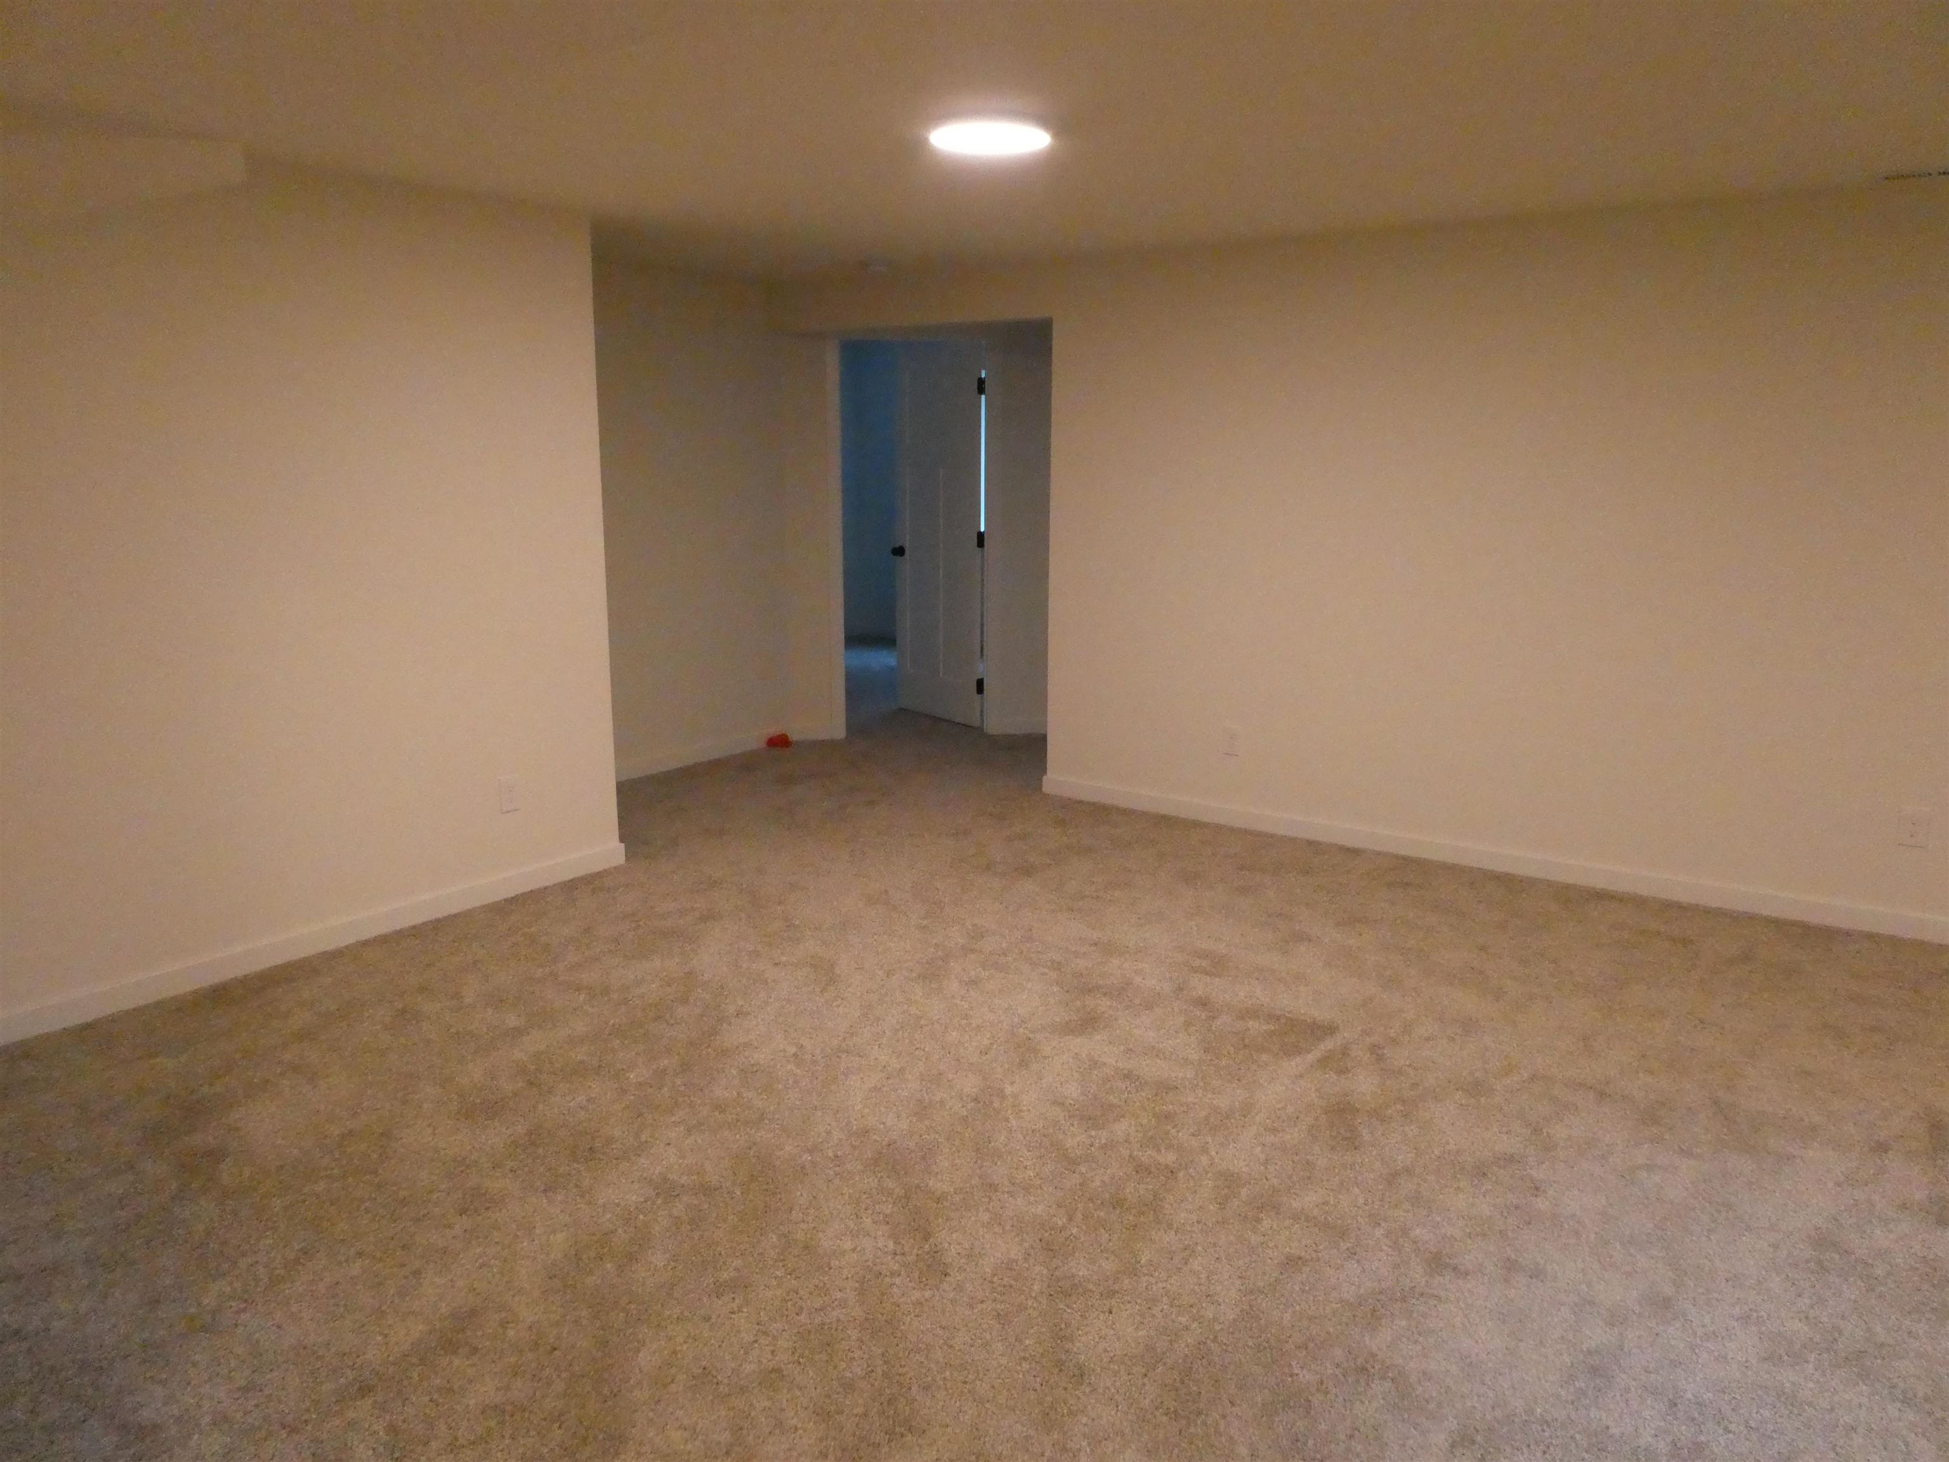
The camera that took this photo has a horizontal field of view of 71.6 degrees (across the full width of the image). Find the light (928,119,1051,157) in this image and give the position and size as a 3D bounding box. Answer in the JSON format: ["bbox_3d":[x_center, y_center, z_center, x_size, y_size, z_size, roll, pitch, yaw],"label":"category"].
[{"bbox_3d":[0.041,-1.512,3.429,0.315,0.025,0.315,0,11,0],"label":"light"}]

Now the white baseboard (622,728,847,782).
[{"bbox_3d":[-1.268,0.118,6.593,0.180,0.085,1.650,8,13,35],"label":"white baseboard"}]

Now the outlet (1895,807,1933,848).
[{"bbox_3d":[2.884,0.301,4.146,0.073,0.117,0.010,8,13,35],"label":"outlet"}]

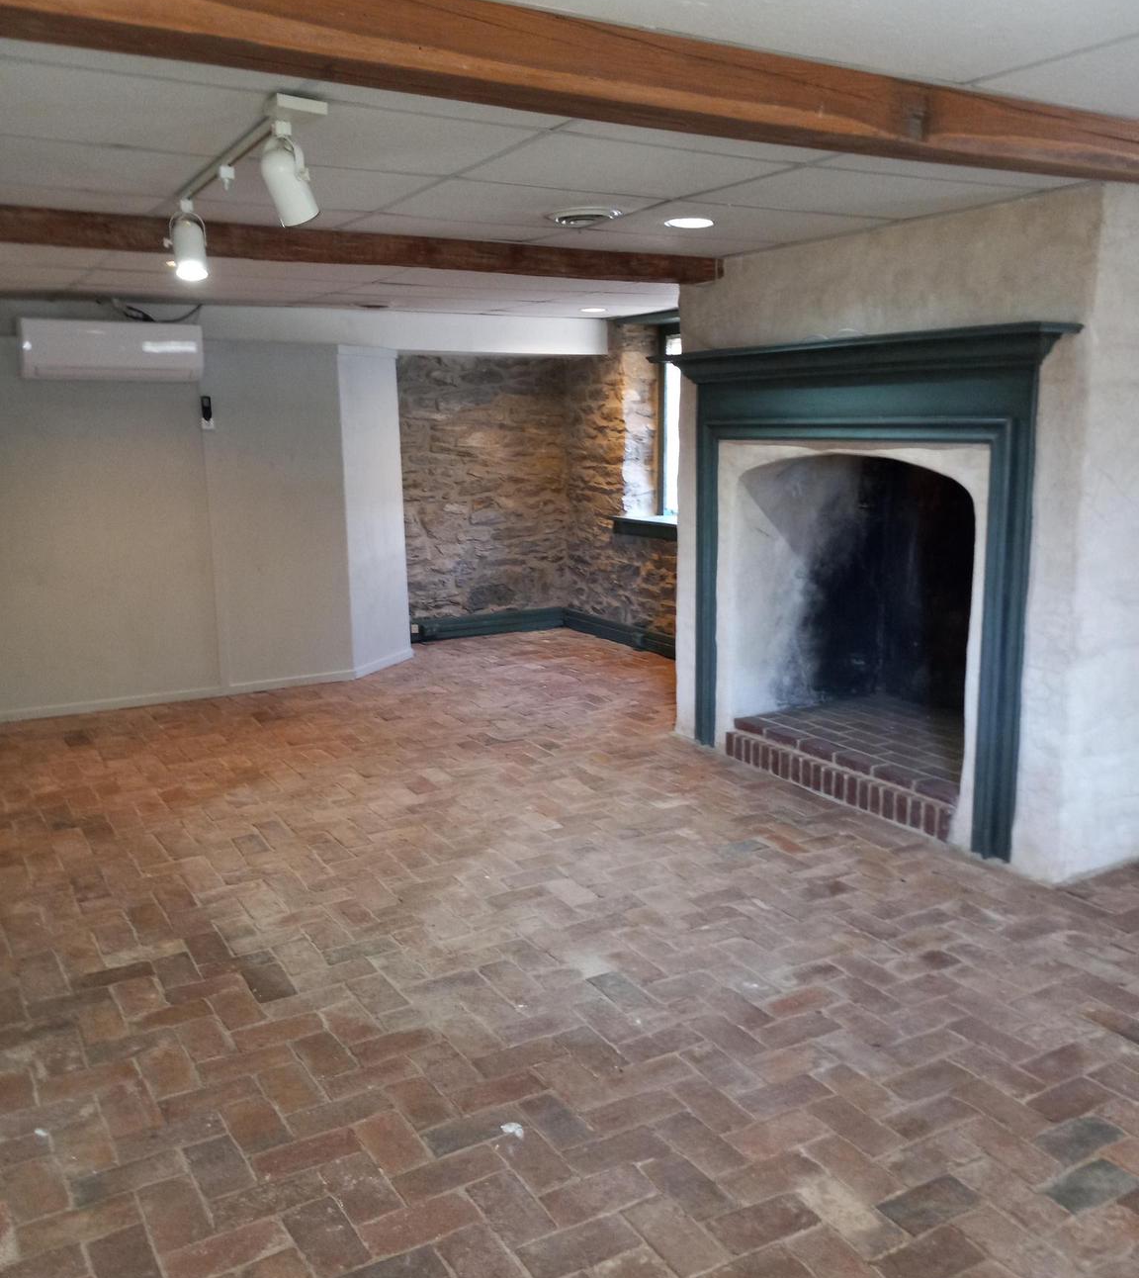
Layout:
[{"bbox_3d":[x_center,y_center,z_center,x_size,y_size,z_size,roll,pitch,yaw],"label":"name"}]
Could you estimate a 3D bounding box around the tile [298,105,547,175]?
[{"bbox_3d":[-0.481,-1.215,2.879,0.612,0.020,0.592,-7,12,-29],"label":"tile"}]

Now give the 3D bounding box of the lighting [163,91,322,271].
[{"bbox_3d":[-0.847,-1.091,2.990,0.130,0.256,1.190,-7,12,-29],"label":"lighting"}]

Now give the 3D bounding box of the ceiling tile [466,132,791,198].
[{"bbox_3d":[0.126,-1.285,3.224,0.759,0.020,0.585,-7,12,-29],"label":"ceiling tile"}]

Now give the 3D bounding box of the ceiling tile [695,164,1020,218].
[{"bbox_3d":[0.853,-1.368,3.634,0.886,0.020,0.572,-7,12,-29],"label":"ceiling tile"}]

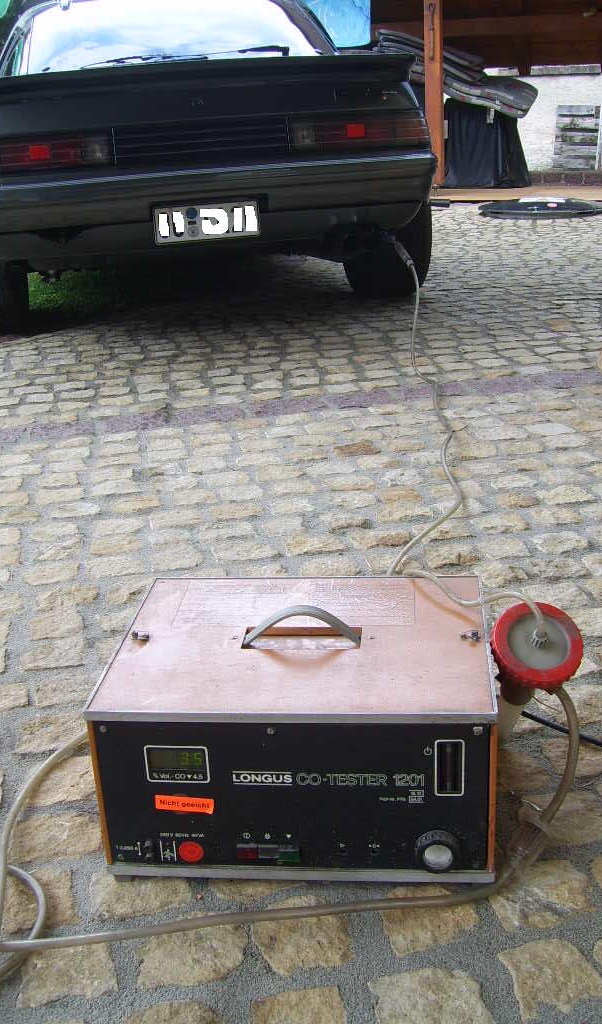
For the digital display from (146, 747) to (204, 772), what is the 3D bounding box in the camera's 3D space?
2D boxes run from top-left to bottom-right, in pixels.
[{"bbox_3d":[-0.119,0.238,1.082,0.056,0.025,0.008,-1,22,7],"label":"digital display"}]

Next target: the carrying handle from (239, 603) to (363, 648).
[{"bbox_3d":[0.001,0.123,1.186,0.126,0.045,0.022,-1,22,7],"label":"carrying handle"}]

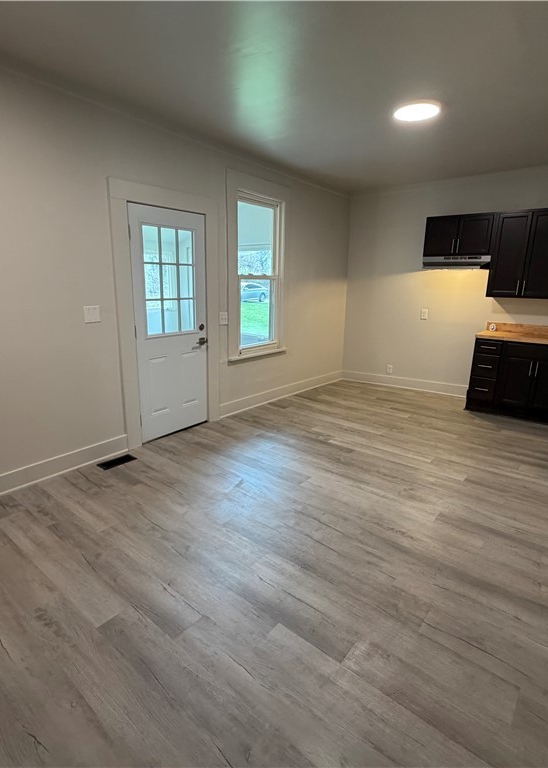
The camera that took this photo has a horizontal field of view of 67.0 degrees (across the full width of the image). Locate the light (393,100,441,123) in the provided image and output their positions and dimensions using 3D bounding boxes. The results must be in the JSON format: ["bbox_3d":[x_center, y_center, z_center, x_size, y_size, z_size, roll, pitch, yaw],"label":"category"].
[{"bbox_3d":[1.104,-2.091,3.203,0.330,0.032,0.330,11,17,36],"label":"light"}]

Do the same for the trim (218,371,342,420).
[{"bbox_3d":[0.229,0.067,5.537,0.020,0.134,2.694,11,17,36],"label":"trim"}]

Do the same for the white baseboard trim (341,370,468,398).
[{"bbox_3d":[1.859,-0.013,5.996,1.976,0.134,0.020,11,17,36],"label":"white baseboard trim"}]

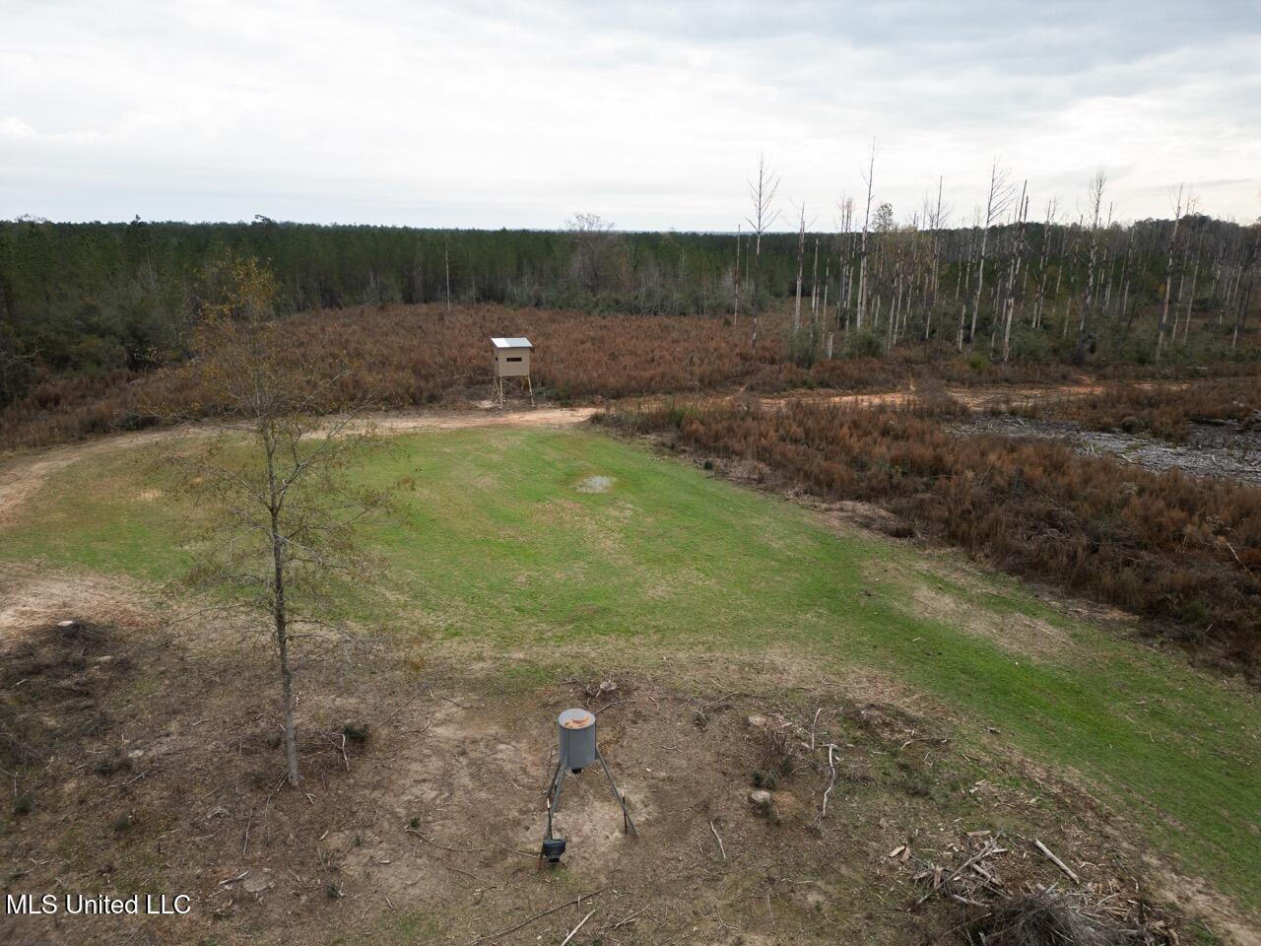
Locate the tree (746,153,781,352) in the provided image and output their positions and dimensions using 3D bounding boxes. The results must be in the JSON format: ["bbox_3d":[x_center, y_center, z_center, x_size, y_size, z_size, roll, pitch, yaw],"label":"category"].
[{"bbox_3d":[10.639,-17.355,69.996,2.840,15.380,2.800,0,16,0],"label":"tree"}]

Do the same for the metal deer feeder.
[{"bbox_3d":[-0.720,4.992,14.443,1.600,2.050,1.600,0,16,0],"label":"metal deer feeder"}]

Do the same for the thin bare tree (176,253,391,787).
[{"bbox_3d":[-5.850,1.169,14.592,3.800,9.340,3.600,0,16,0],"label":"thin bare tree"}]

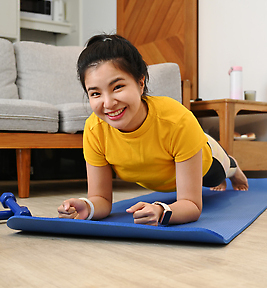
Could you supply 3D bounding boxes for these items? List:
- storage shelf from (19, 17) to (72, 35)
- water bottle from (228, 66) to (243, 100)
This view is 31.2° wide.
[{"bbox_3d":[-1.160,-1.360,5.677,0.706,0.129,0.442,0,1,-33],"label":"storage shelf"},{"bbox_3d":[0.614,-0.360,2.860,0.080,0.202,0.075,0,1,0],"label":"water bottle"}]

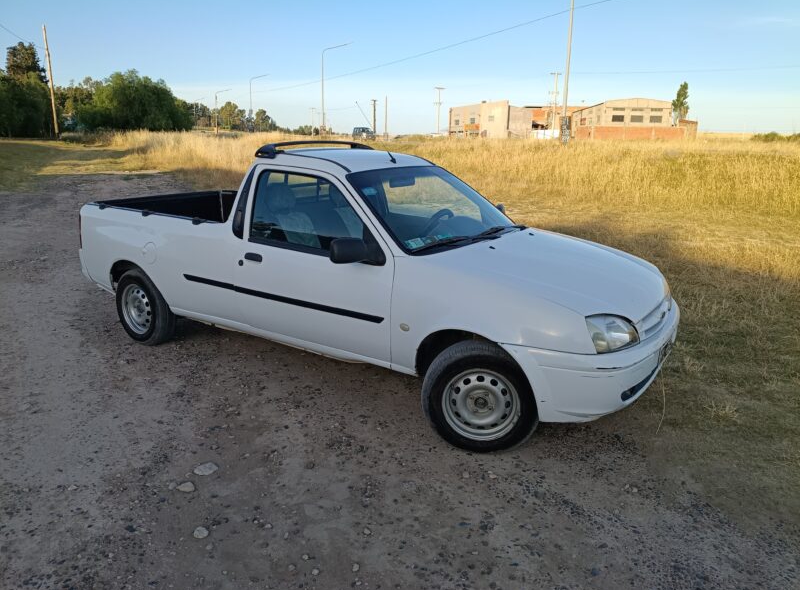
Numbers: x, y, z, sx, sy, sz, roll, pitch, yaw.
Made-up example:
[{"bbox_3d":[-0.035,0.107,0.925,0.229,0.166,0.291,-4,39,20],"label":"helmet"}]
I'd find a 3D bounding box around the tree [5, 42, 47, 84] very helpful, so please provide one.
[{"bbox_3d":[-42.620,-23.466,69.862,5.010,11.175,5.010,0,15,0],"label":"tree"}]

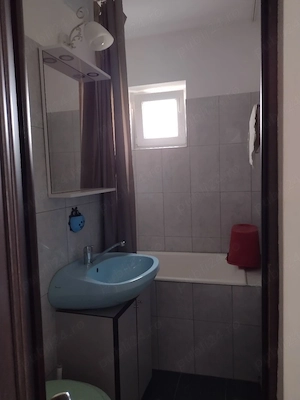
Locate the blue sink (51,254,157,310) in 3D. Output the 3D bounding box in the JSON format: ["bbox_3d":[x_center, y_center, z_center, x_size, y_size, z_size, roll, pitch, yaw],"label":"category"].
[{"bbox_3d":[-0.208,0.445,1.671,0.481,0.215,0.555,-1,5,15],"label":"blue sink"}]

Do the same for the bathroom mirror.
[{"bbox_3d":[-0.378,-0.386,1.754,0.126,0.730,0.565,-1,5,15],"label":"bathroom mirror"}]

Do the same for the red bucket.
[{"bbox_3d":[0.723,0.350,2.421,0.254,0.293,0.255,-1,5,15],"label":"red bucket"}]

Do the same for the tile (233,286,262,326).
[{"bbox_3d":[0.634,0.670,1.980,0.211,0.255,0.010,-1,5,15],"label":"tile"}]

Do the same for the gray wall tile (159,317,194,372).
[{"bbox_3d":[0.181,0.993,2.133,0.251,0.383,0.010,-1,5,15],"label":"gray wall tile"}]

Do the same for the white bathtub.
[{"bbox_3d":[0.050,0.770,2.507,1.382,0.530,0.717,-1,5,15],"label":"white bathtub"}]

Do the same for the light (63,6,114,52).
[{"bbox_3d":[-0.331,-0.890,1.633,0.291,0.230,0.140,-1,5,15],"label":"light"}]

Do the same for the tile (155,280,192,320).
[{"bbox_3d":[0.170,0.675,2.108,0.251,0.255,0.010,-1,5,15],"label":"tile"}]

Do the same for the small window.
[{"bbox_3d":[0.087,-0.744,2.821,0.518,0.563,0.140,-1,5,15],"label":"small window"}]

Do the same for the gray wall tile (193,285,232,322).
[{"bbox_3d":[0.412,0.672,2.042,0.251,0.255,0.010,-1,5,15],"label":"gray wall tile"}]

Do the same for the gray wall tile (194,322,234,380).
[{"bbox_3d":[0.422,0.990,2.066,0.251,0.383,0.010,-1,5,15],"label":"gray wall tile"}]

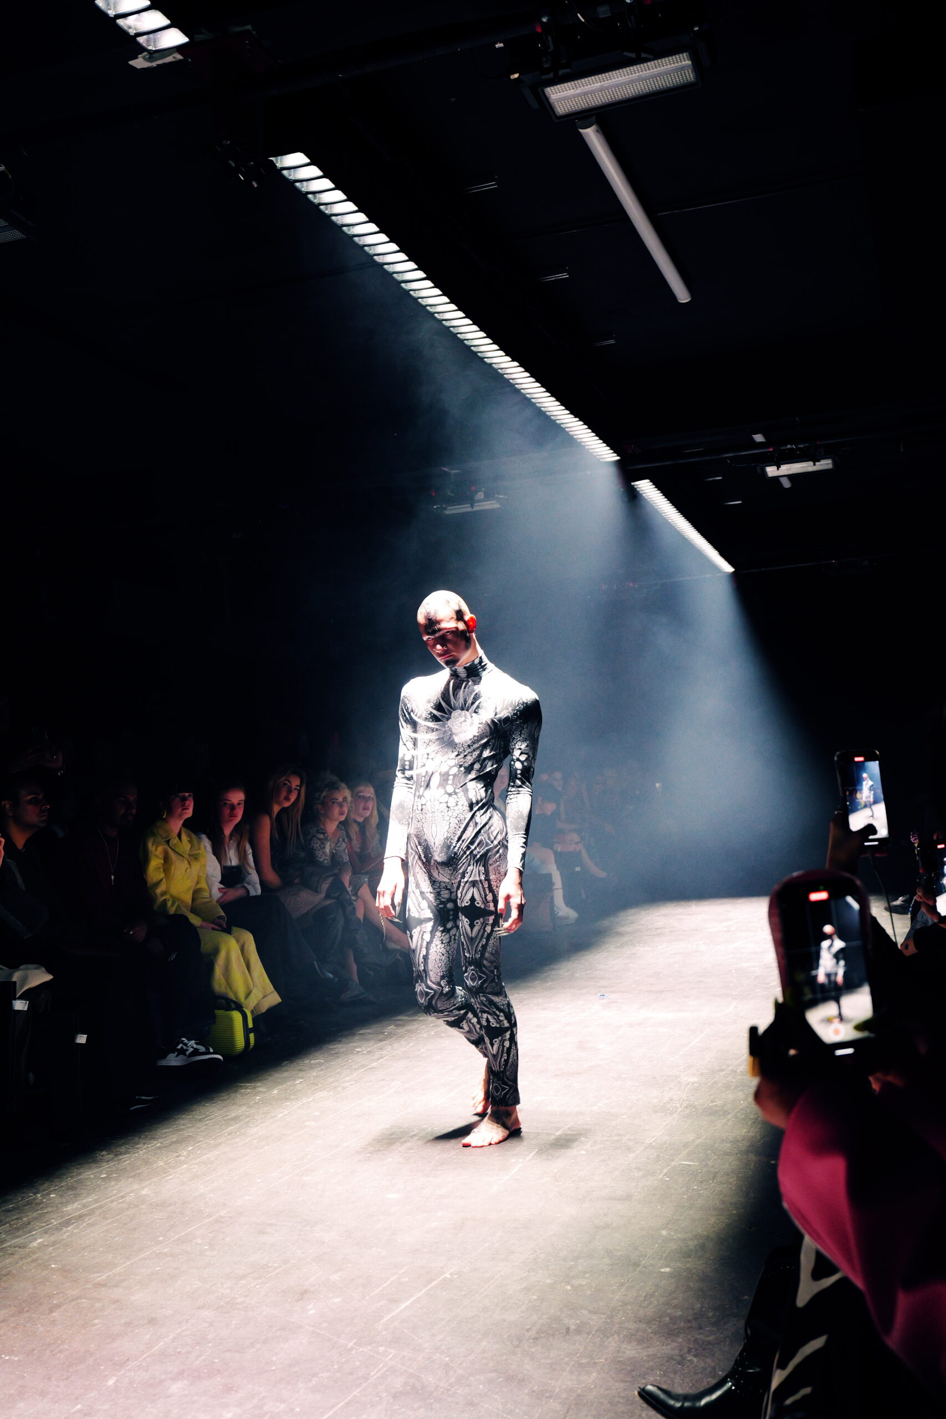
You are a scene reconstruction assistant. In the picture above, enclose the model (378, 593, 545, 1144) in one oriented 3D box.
[{"bbox_3d":[-0.010,0.519,4.721,0.560,1.820,0.520,-5,-4,19],"label":"model"}]

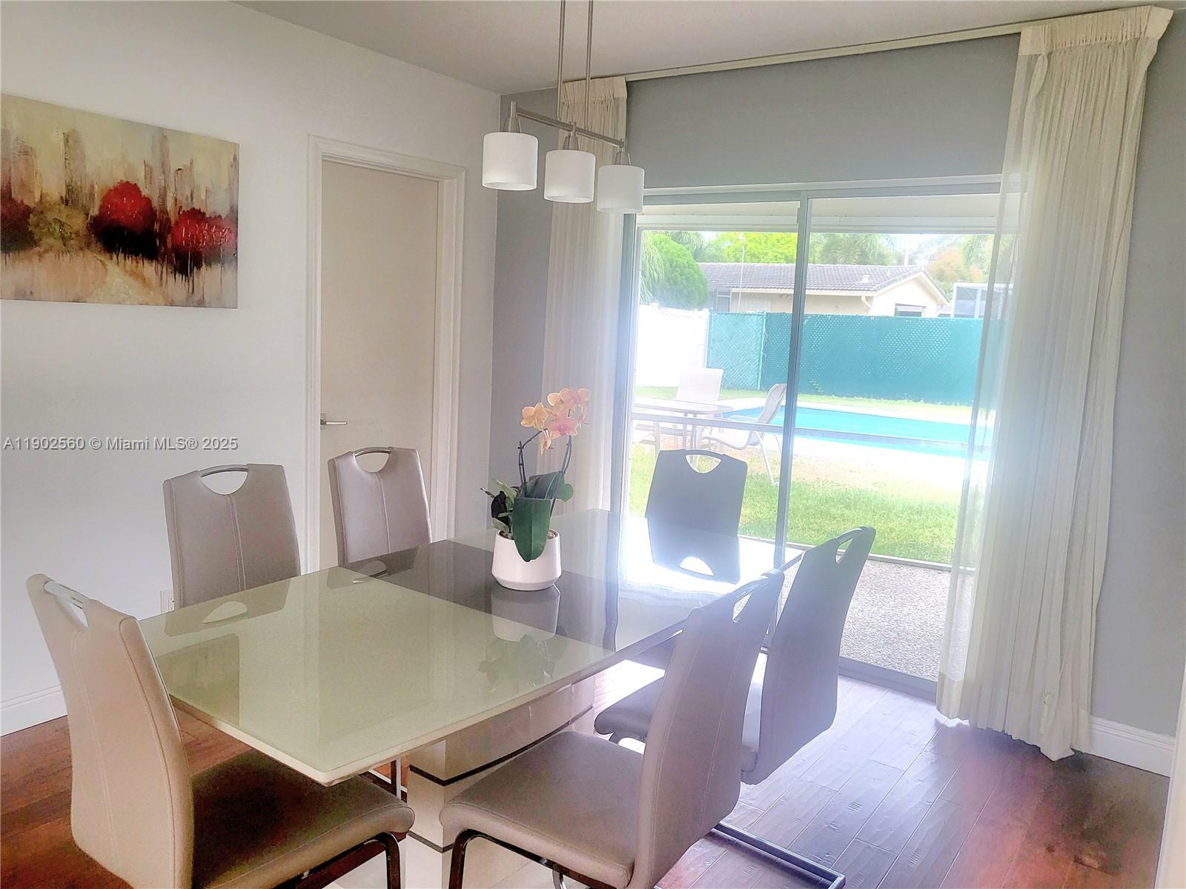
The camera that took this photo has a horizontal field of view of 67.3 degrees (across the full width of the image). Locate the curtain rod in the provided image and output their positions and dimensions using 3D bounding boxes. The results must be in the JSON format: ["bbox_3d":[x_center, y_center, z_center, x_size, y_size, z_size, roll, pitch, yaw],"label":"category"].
[{"bbox_3d":[0.849,-1.508,3.460,2.360,0.040,0.070,9,10,35],"label":"curtain rod"}]

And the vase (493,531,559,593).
[{"bbox_3d":[-0.170,0.298,2.322,0.178,0.128,0.178,2,9,-4],"label":"vase"}]

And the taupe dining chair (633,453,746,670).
[{"bbox_3d":[0.225,0.545,3.052,0.430,0.975,0.580,9,10,35],"label":"taupe dining chair"}]

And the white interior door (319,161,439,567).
[{"bbox_3d":[-1.031,-0.222,4.137,0.060,2.030,0.765,9,10,35],"label":"white interior door"}]

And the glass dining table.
[{"bbox_3d":[-0.215,0.735,2.352,0.910,0.760,1.810,9,10,35],"label":"glass dining table"}]

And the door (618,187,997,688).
[{"bbox_3d":[0.816,-0.052,3.772,1.760,2.000,0.100,9,10,35],"label":"door"}]

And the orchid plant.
[{"bbox_3d":[-0.142,0.079,2.267,0.250,0.430,0.210,2,9,-4],"label":"orchid plant"}]

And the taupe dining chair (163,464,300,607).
[{"bbox_3d":[-0.841,0.588,2.401,0.580,0.975,0.430,9,10,35],"label":"taupe dining chair"}]

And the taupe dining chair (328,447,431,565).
[{"bbox_3d":[-0.541,0.537,2.844,0.580,0.975,0.430,9,10,35],"label":"taupe dining chair"}]

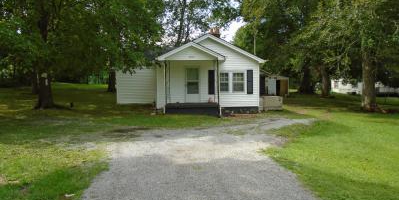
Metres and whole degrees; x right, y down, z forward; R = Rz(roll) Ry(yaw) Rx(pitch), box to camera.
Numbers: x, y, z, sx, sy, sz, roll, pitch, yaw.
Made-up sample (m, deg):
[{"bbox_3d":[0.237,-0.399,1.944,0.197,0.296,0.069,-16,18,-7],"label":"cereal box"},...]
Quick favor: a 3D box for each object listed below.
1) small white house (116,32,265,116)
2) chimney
[{"bbox_3d":[-1.200,-1.673,20.944,10.000,4.700,11.200,0,3,0],"label":"small white house"},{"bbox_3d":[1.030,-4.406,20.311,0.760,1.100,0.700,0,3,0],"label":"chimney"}]

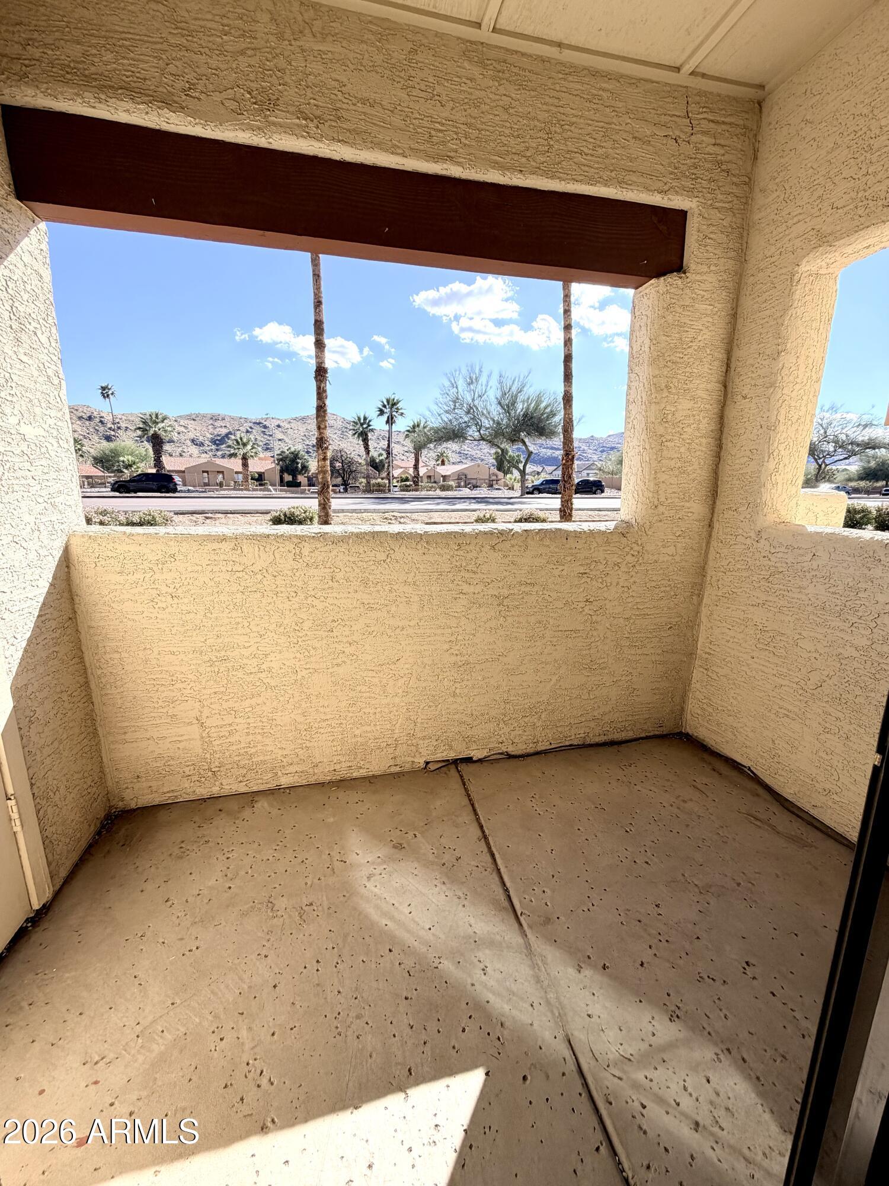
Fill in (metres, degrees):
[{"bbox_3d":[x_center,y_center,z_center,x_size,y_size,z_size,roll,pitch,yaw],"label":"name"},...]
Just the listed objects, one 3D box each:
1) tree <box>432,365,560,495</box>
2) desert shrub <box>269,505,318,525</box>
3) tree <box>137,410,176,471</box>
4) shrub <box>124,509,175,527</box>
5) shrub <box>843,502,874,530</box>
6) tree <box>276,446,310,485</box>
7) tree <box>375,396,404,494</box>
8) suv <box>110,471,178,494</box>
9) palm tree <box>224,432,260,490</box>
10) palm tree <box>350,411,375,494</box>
[{"bbox_3d":[4.722,-13.990,41.803,11.000,10.725,10.000,-3,13,-12],"label":"tree"},{"bbox_3d":[-4.673,-2.378,14.735,1.480,0.586,1.350,-3,13,-12],"label":"desert shrub"},{"bbox_3d":[-28.894,-14.173,48.128,3.600,7.815,3.600,-3,13,-12],"label":"tree"},{"bbox_3d":[-8.701,-2.199,14.045,1.350,0.489,1.250,-3,13,-12],"label":"shrub"},{"bbox_3d":[12.249,-2.275,14.119,0.880,0.729,0.880,-3,13,-12],"label":"shrub"},{"bbox_3d":[-20.388,-16.886,64.382,4.300,5.536,4.300,-3,13,-12],"label":"tree"},{"bbox_3d":[-5.905,-15.912,51.376,3.000,10.072,3.000,-3,13,-12],"label":"tree"},{"bbox_3d":[-25.378,-9.415,40.808,4.850,1.720,1.920,-3,13,-12],"label":"suv"},{"bbox_3d":[-22.357,-14.601,53.296,3.550,6.309,3.550,-3,13,-12],"label":"palm tree"},{"bbox_3d":[-8.648,-15.041,51.575,2.600,8.285,2.600,-3,13,-12],"label":"palm tree"}]

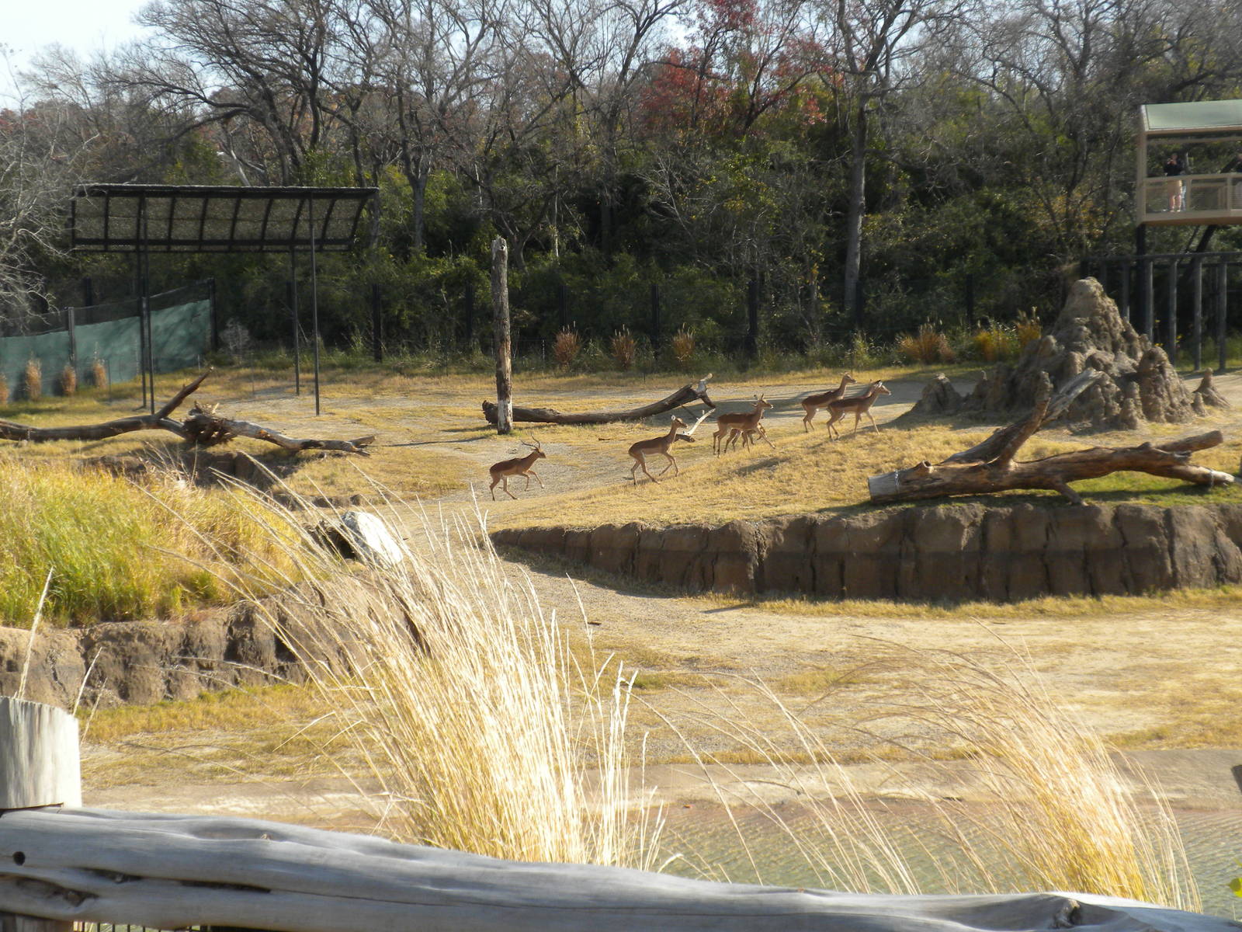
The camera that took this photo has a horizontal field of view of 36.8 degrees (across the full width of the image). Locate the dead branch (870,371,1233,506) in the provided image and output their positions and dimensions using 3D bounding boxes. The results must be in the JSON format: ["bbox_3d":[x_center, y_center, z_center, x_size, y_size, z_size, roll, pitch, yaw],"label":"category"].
[{"bbox_3d":[6.858,-0.457,29.800,5.400,1.900,1.700,-2,5,-11],"label":"dead branch"}]

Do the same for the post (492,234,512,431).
[{"bbox_3d":[-2.749,-3.020,43.500,0.400,4.550,0.400,-1,5,0],"label":"post"}]

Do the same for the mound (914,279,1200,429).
[{"bbox_3d":[9.641,-2.598,41.800,5.900,3.200,4.000,-2,5,-12],"label":"mound"}]

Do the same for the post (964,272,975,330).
[{"bbox_3d":[9.781,-4.144,52.315,0.220,2.500,0.220,-1,5,0],"label":"post"}]

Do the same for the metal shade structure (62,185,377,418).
[{"bbox_3d":[-10.261,-4.308,48.300,7.300,5.700,4.200,-2,5,-13],"label":"metal shade structure"}]

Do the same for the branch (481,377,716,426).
[{"bbox_3d":[-0.536,-1.549,44.800,5.600,1.100,1.300,-2,5,-9],"label":"branch"}]

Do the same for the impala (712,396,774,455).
[{"bbox_3d":[2.421,-0.804,36.800,1.220,1.220,0.380,-2,5,-13],"label":"impala"}]

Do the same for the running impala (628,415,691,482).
[{"bbox_3d":[0.722,-0.315,35.600,1.150,1.280,0.360,-2,5,-13],"label":"running impala"}]

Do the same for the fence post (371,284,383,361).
[{"bbox_3d":[-7.717,-4.509,59.115,0.220,2.500,0.220,-1,5,0],"label":"fence post"}]

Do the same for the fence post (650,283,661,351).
[{"bbox_3d":[1.066,-4.294,56.915,0.220,2.500,0.220,-1,5,0],"label":"fence post"}]

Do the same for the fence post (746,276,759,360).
[{"bbox_3d":[3.934,-4.341,55.615,0.220,2.500,0.220,-1,5,0],"label":"fence post"}]

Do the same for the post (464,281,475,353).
[{"bbox_3d":[-4.739,-4.532,58.415,0.220,2.500,0.220,-1,5,0],"label":"post"}]

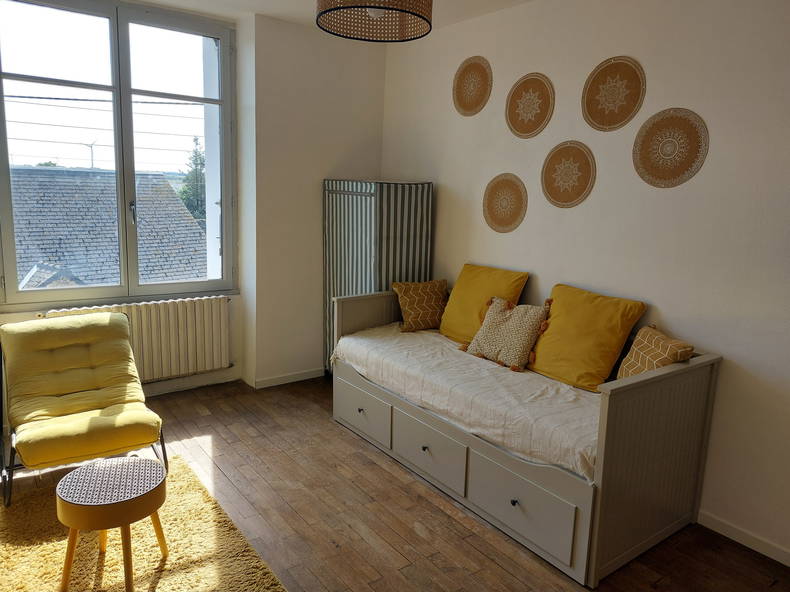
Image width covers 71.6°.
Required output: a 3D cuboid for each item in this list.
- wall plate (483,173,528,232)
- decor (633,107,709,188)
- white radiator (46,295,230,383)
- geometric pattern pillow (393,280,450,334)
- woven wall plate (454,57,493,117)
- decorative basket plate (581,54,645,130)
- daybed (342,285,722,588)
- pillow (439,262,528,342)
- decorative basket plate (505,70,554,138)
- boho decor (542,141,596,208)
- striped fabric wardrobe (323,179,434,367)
[{"bbox_3d":[0.705,-0.603,3.538,0.020,0.380,0.380,-5,12,-36],"label":"wall plate"},{"bbox_3d":[1.327,-0.719,2.661,0.020,0.380,0.380,-5,12,-36],"label":"decor"},{"bbox_3d":[-1.805,0.327,3.977,1.170,0.560,0.120,-5,12,-36],"label":"white radiator"},{"bbox_3d":[0.193,0.065,3.890,0.390,0.380,0.120,0,-5,-10],"label":"geometric pattern pillow"},{"bbox_3d":[0.516,-1.414,3.702,0.020,0.380,0.380,-5,12,-36],"label":"woven wall plate"},{"bbox_3d":[1.142,-1.060,2.875,0.020,0.380,0.380,-5,12,-36],"label":"decorative basket plate"},{"bbox_3d":[0.539,0.569,3.187,0.869,0.836,2.080,-5,12,-36],"label":"daybed"},{"bbox_3d":[0.548,0.058,3.559,0.500,0.500,0.150,13,-10,46],"label":"pillow"},{"bbox_3d":[0.808,-1.155,3.328,0.020,0.380,0.380,-5,12,-36],"label":"decorative basket plate"},{"bbox_3d":[0.989,-0.693,3.132,0.020,0.380,0.380,-5,12,-36],"label":"boho decor"},{"bbox_3d":[-0.155,-0.077,4.326,0.520,1.620,0.721,-5,12,-35],"label":"striped fabric wardrobe"}]

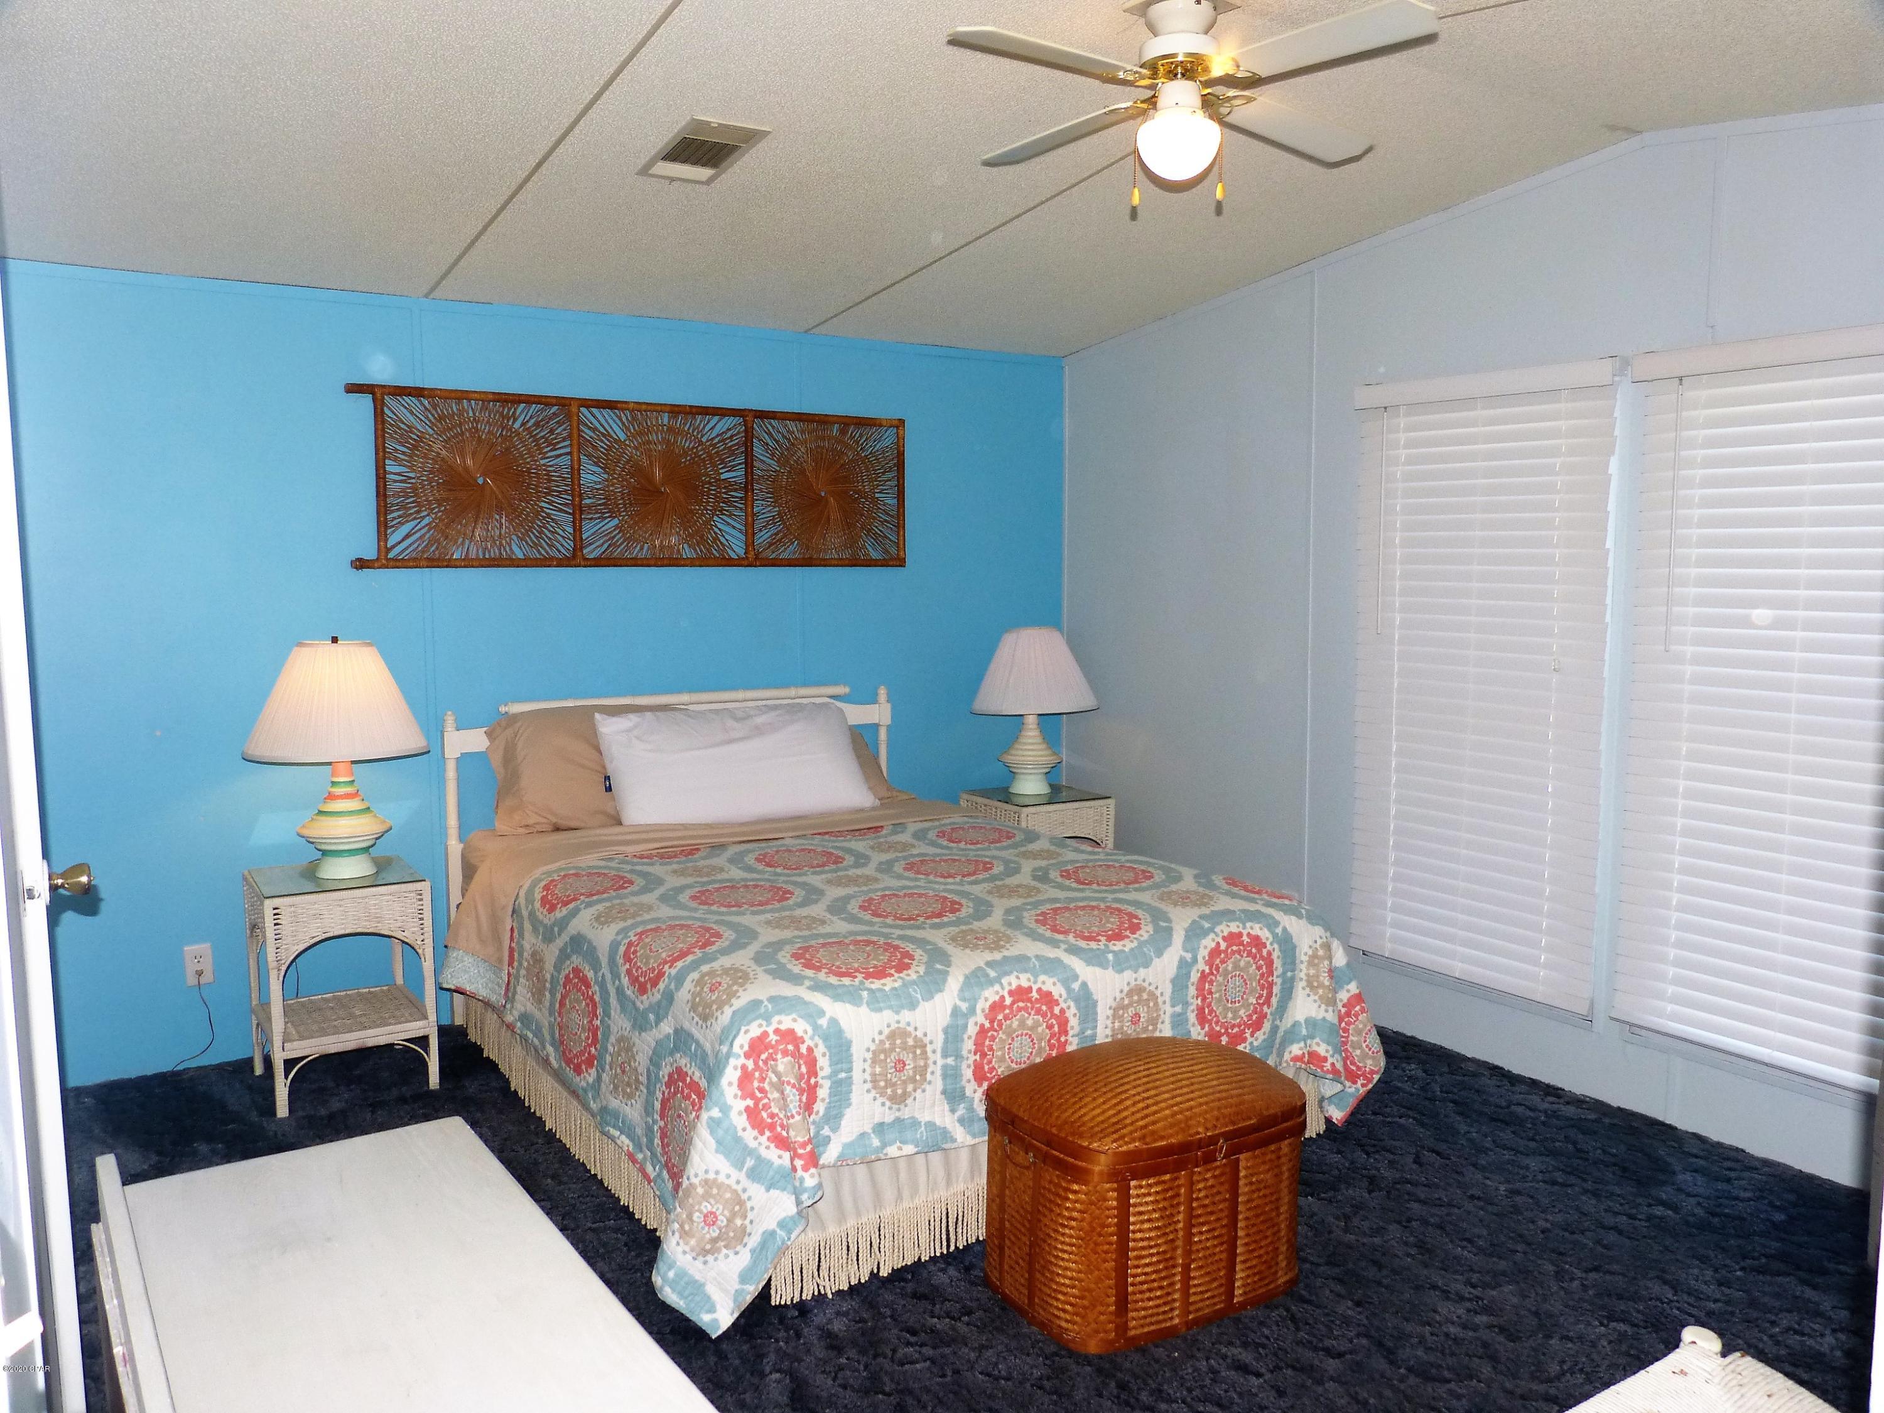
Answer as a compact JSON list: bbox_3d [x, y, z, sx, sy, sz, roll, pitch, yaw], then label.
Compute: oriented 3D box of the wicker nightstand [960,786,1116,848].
[{"bbox_3d":[0.334,0.589,4.897,0.400,0.568,0.370,-4,7,-33],"label":"wicker nightstand"}]

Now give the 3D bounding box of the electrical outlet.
[{"bbox_3d":[-2.030,0.707,3.723,0.069,0.114,0.012,-4,7,-33],"label":"electrical outlet"}]

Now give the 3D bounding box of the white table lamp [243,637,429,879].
[{"bbox_3d":[-1.587,0.135,3.591,0.450,0.635,0.450,-4,7,-33],"label":"white table lamp"}]

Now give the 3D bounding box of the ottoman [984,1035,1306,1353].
[{"bbox_3d":[0.393,0.890,2.637,0.558,0.455,0.370,-4,7,-30],"label":"ottoman"}]

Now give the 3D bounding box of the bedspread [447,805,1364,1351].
[{"bbox_3d":[-0.162,0.697,3.559,1.760,0.610,1.810,-4,7,-33],"label":"bedspread"}]

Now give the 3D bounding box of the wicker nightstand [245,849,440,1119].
[{"bbox_3d":[-1.602,0.727,3.630,0.400,0.570,0.365,-4,7,-33],"label":"wicker nightstand"}]

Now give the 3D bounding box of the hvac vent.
[{"bbox_3d":[-0.536,-1.234,3.045,0.180,0.016,0.330,-4,1,-33],"label":"hvac vent"}]

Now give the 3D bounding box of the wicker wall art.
[{"bbox_3d":[-0.893,-0.694,4.305,1.827,0.510,0.035,-4,7,-33],"label":"wicker wall art"}]

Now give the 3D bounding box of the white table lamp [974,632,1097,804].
[{"bbox_3d":[0.318,0.009,4.867,0.450,0.605,0.450,0,6,0],"label":"white table lamp"}]

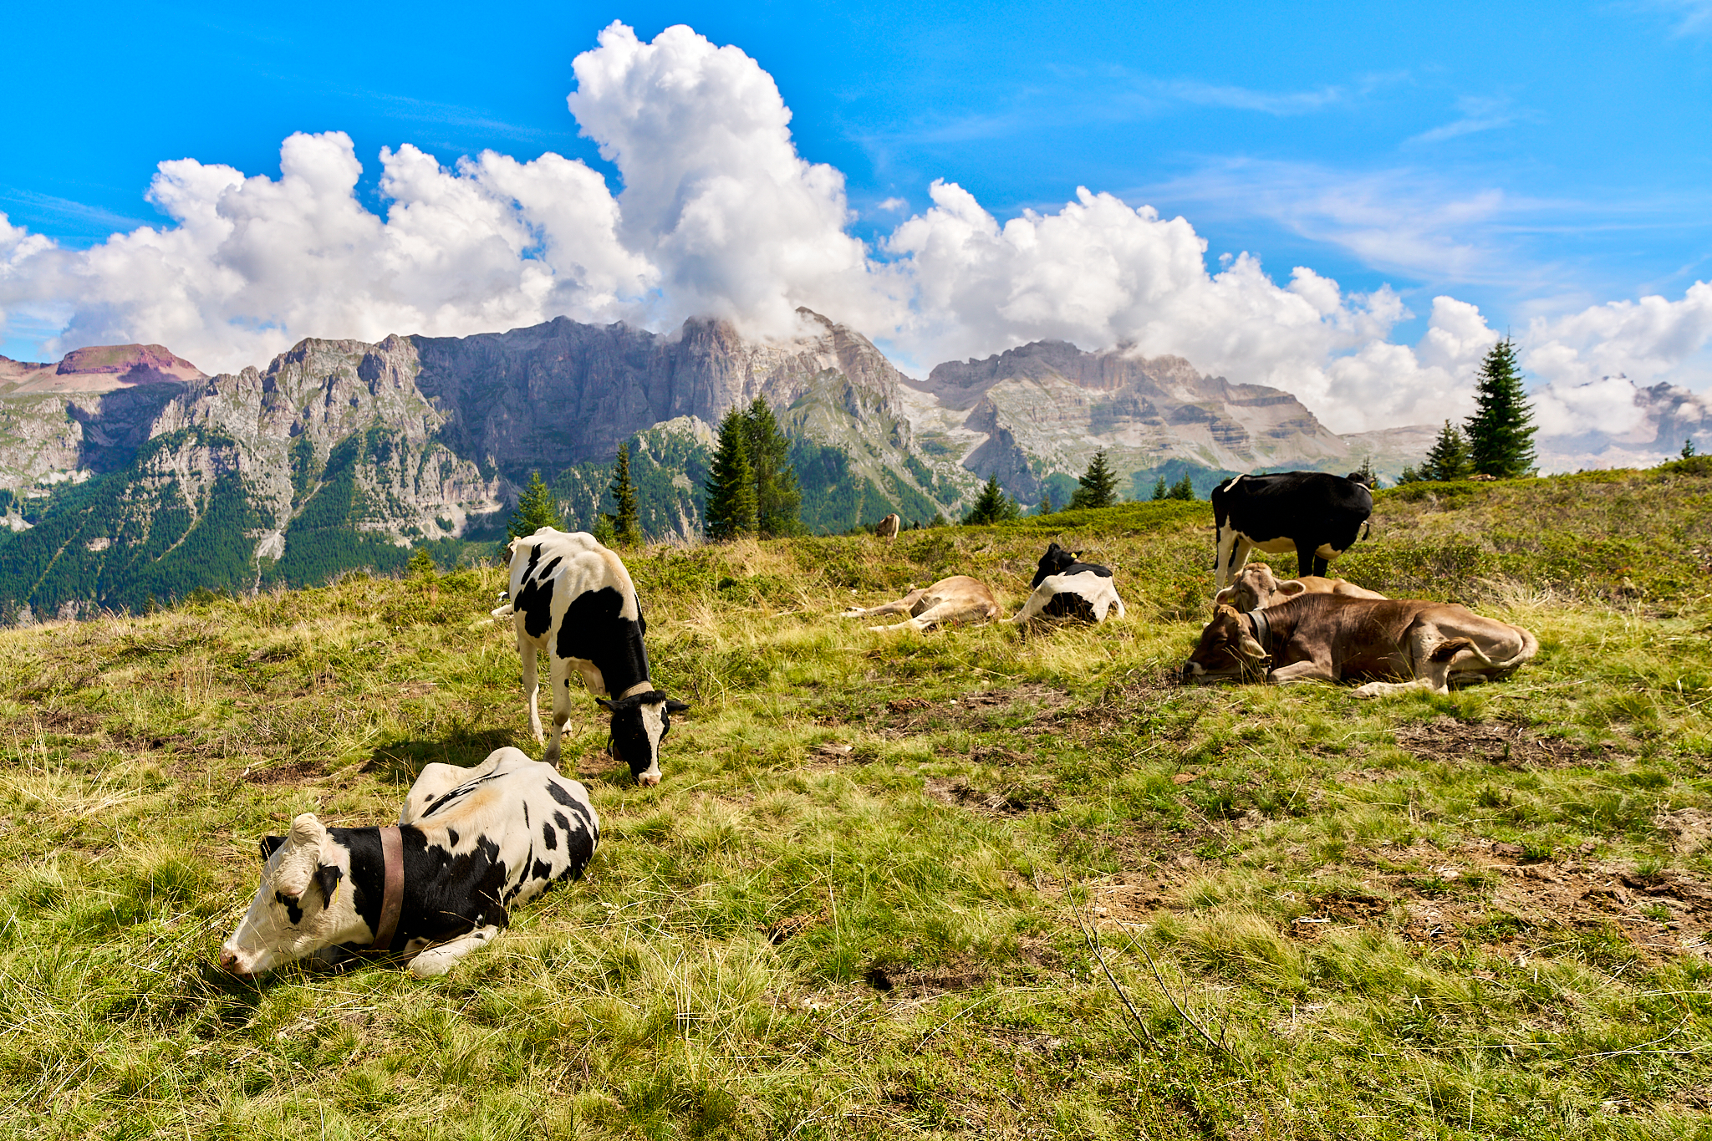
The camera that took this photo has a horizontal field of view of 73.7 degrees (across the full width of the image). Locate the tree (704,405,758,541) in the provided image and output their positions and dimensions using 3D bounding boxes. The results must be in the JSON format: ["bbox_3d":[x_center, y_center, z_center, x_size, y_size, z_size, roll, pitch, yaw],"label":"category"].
[{"bbox_3d":[-4.400,-3.200,40.000,2.100,5.100,2.100,0,3,0],"label":"tree"}]

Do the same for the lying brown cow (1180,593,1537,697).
[{"bbox_3d":[3.270,0.460,7.550,2.150,0.650,0.850,1,4,15],"label":"lying brown cow"}]

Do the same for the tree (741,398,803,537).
[{"bbox_3d":[-3.020,-3.650,42.000,2.700,5.500,2.700,0,3,0],"label":"tree"}]

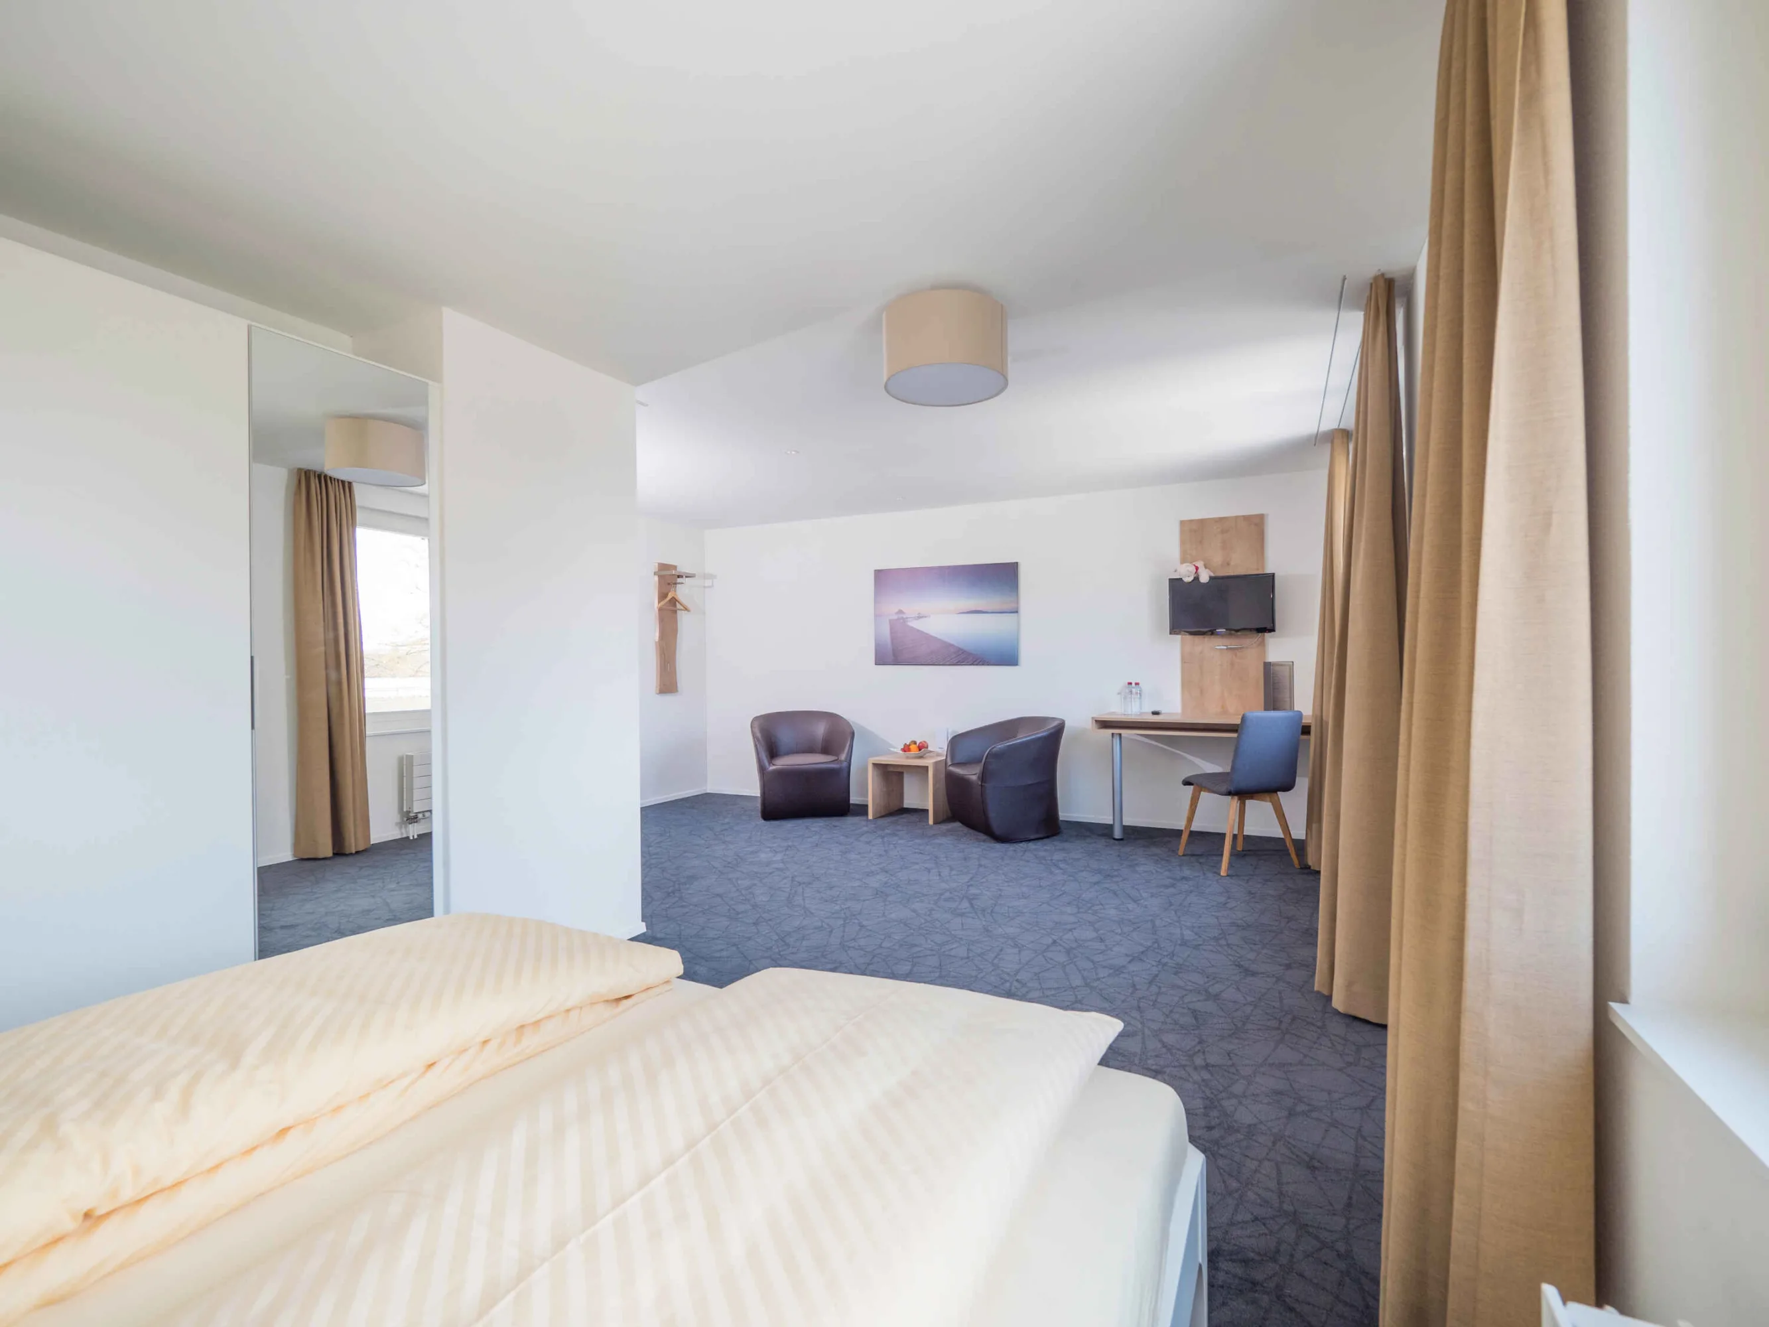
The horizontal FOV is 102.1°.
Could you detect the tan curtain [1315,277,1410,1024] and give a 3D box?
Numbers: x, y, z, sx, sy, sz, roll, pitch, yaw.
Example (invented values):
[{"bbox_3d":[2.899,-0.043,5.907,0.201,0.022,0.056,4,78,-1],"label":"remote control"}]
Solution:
[{"bbox_3d":[1.606,-0.046,2.420,0.272,2.383,0.349,0,0,28],"label":"tan curtain"}]

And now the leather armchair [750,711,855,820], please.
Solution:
[{"bbox_3d":[-0.674,0.792,5.727,0.743,0.767,0.680,0,0,-15],"label":"leather armchair"}]

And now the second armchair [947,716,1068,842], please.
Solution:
[{"bbox_3d":[0.923,0.780,5.115,0.680,0.767,0.743,0,0,-20],"label":"second armchair"}]

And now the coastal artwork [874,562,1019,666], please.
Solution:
[{"bbox_3d":[0.470,-0.370,5.600,1.175,0.777,0.029,0,0,23],"label":"coastal artwork"}]

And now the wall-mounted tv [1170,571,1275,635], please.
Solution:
[{"bbox_3d":[2.234,-0.385,4.744,0.628,0.373,0.068,0,0,23],"label":"wall-mounted tv"}]

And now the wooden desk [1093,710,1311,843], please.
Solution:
[{"bbox_3d":[2.120,0.754,4.642,1.388,0.798,0.524,0,0,26],"label":"wooden desk"}]

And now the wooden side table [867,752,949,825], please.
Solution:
[{"bbox_3d":[0.245,0.945,5.479,0.519,0.448,0.510,0,0,27],"label":"wooden side table"}]

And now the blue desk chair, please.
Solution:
[{"bbox_3d":[2.056,0.709,4.129,0.514,0.888,0.514,0,0,-15],"label":"blue desk chair"}]

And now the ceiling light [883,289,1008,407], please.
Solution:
[{"bbox_3d":[0.219,-1.101,2.545,0.434,0.238,0.434,0,0,0],"label":"ceiling light"}]

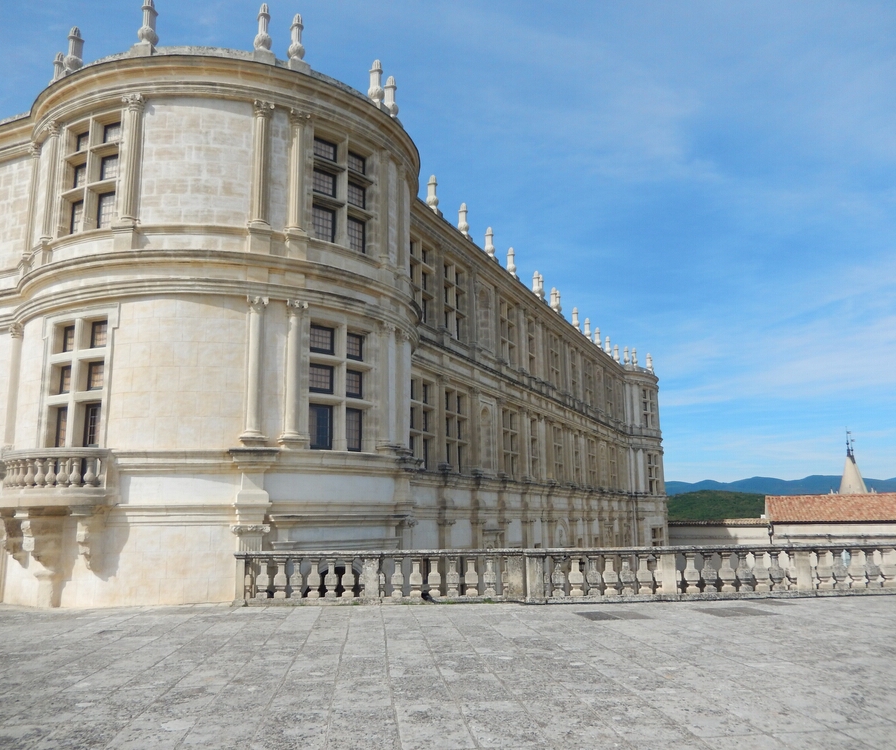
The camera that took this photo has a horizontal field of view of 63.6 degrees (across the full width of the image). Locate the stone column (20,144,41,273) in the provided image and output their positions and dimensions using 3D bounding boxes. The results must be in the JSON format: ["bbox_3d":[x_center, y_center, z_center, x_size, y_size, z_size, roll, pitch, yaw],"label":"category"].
[{"bbox_3d":[-10.486,-4.143,18.213,0.340,3.810,0.480,7,-14,-35],"label":"stone column"}]

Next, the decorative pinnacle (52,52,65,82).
[{"bbox_3d":[-10.332,-7.952,19.148,0.442,1.325,0.442,7,-14,-35],"label":"decorative pinnacle"}]

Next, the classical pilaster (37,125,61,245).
[{"bbox_3d":[-9.940,-4.644,17.964,0.403,3.345,0.480,10,-15,-42],"label":"classical pilaster"}]

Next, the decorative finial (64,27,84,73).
[{"bbox_3d":[-9.395,-8.166,18.163,0.442,1.325,0.442,-10,-14,37],"label":"decorative finial"}]

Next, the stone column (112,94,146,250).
[{"bbox_3d":[-7.160,-4.592,16.310,0.500,3.810,0.370,-3,-12,10],"label":"stone column"}]

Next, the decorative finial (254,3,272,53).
[{"bbox_3d":[-4.457,-8.409,17.515,0.440,1.310,0.440,4,-12,-22],"label":"decorative finial"}]

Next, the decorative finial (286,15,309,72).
[{"bbox_3d":[-3.724,-8.181,17.811,0.518,1.642,0.518,6,-13,-30],"label":"decorative finial"}]

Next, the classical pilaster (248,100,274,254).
[{"bbox_3d":[-4.284,-4.581,16.631,0.500,3.810,0.370,4,-12,-23],"label":"classical pilaster"}]

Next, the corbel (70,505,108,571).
[{"bbox_3d":[-7.253,3.313,14.695,0.365,1.292,0.653,-3,-12,12],"label":"corbel"}]

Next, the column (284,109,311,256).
[{"bbox_3d":[-3.539,-4.514,17.088,0.499,3.707,0.442,6,-13,-31],"label":"column"}]

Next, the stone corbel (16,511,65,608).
[{"bbox_3d":[-8.300,3.726,14.546,0.470,1.930,0.820,-6,-12,23],"label":"stone corbel"}]

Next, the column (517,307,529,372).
[{"bbox_3d":[3.509,-1.639,34.005,0.240,3.145,0.480,-6,-12,24],"label":"column"}]

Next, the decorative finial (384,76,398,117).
[{"bbox_3d":[-1.583,-7.868,20.372,0.442,1.325,0.442,-1,-11,0],"label":"decorative finial"}]

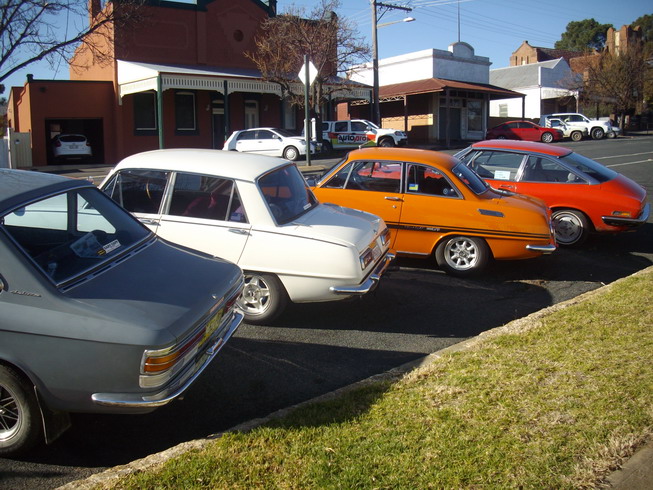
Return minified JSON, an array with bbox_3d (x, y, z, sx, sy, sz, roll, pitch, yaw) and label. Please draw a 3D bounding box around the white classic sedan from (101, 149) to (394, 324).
[{"bbox_3d":[-1.408,-0.195,6.702,4.020,1.395,1.500,5,13,14],"label":"white classic sedan"}]

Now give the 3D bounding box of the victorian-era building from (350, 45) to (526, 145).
[{"bbox_3d":[7.156,-10.111,47.865,8.100,7.000,10.200,-7,9,-39],"label":"victorian-era building"}]

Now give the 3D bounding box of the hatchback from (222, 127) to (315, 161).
[{"bbox_3d":[-2.432,-4.249,29.938,4.180,1.475,1.695,-1,7,17],"label":"hatchback"}]

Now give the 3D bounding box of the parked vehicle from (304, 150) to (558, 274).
[{"bbox_3d":[0.754,-0.513,8.498,4.000,1.345,1.500,5,13,17],"label":"parked vehicle"}]

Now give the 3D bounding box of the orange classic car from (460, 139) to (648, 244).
[{"bbox_3d":[2.369,-0.842,10.227,4.280,1.320,1.600,6,13,22],"label":"orange classic car"}]

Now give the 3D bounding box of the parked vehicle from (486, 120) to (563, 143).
[{"bbox_3d":[12.268,-6.974,43.352,4.750,1.450,1.810,-1,7,17],"label":"parked vehicle"}]

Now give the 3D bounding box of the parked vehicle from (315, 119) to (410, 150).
[{"bbox_3d":[1.484,-5.382,34.989,5.150,1.760,1.820,-1,7,16],"label":"parked vehicle"}]

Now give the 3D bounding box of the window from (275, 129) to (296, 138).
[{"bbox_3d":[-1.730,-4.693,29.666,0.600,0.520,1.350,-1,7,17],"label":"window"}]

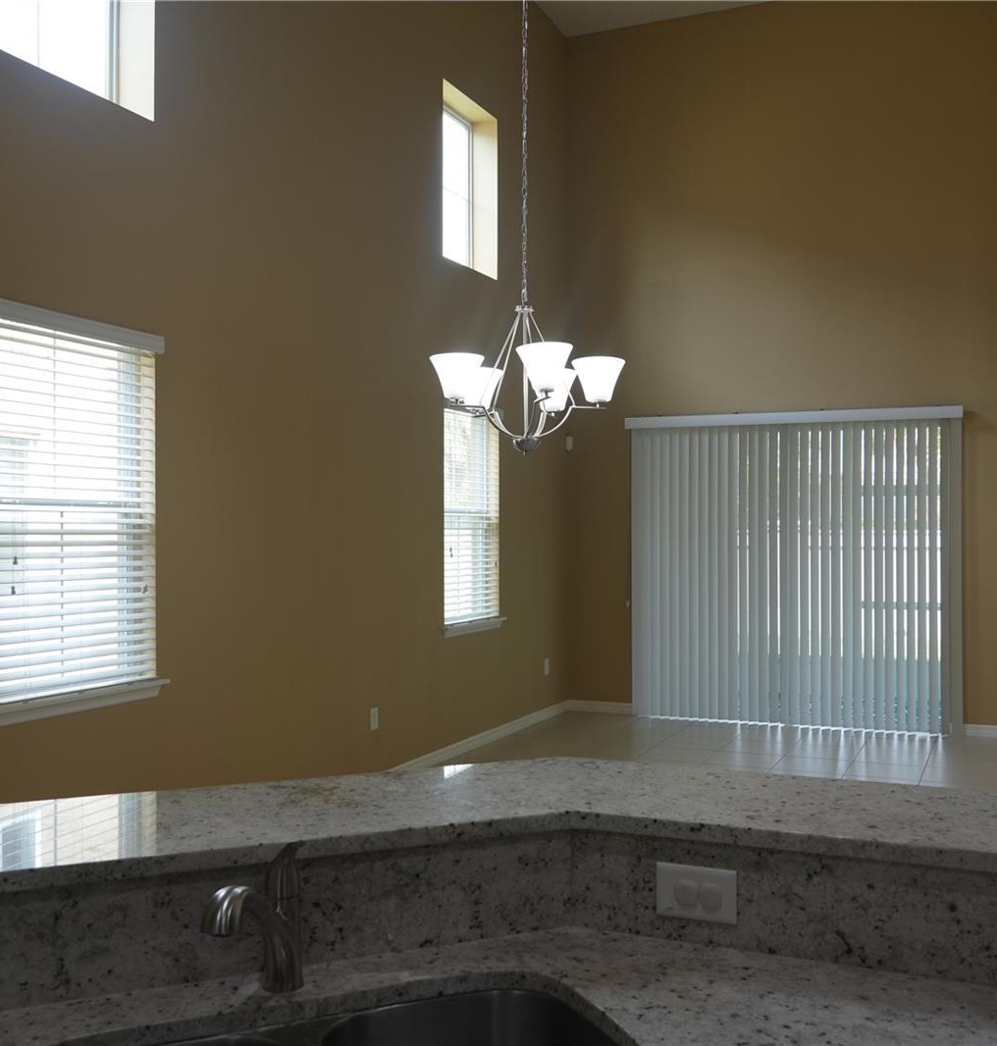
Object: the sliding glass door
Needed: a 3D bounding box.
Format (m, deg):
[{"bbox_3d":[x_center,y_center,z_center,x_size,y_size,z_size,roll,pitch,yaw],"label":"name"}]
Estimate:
[{"bbox_3d":[2.278,0.354,9.345,2.589,2.466,0.100,0,0,24],"label":"sliding glass door"}]

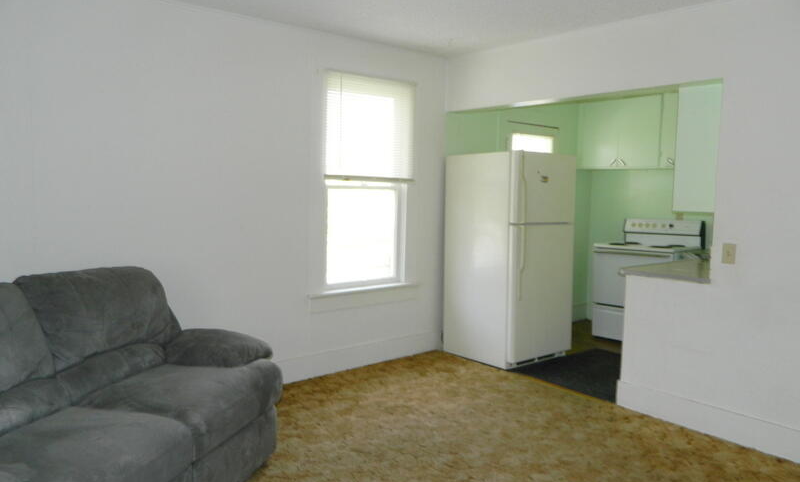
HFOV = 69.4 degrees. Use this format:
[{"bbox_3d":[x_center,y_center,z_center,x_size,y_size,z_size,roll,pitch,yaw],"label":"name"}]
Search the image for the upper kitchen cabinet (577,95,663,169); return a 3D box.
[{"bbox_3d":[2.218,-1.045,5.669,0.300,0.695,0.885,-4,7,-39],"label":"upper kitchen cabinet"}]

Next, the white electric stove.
[{"bbox_3d":[2.301,0.385,5.369,0.640,1.150,0.760,-4,7,-39],"label":"white electric stove"}]

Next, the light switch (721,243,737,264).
[{"bbox_3d":[1.878,0.073,3.298,0.012,0.115,0.070,-4,7,-39],"label":"light switch"}]

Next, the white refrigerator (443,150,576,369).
[{"bbox_3d":[0.937,0.125,4.984,0.770,1.705,0.760,-4,7,-39],"label":"white refrigerator"}]

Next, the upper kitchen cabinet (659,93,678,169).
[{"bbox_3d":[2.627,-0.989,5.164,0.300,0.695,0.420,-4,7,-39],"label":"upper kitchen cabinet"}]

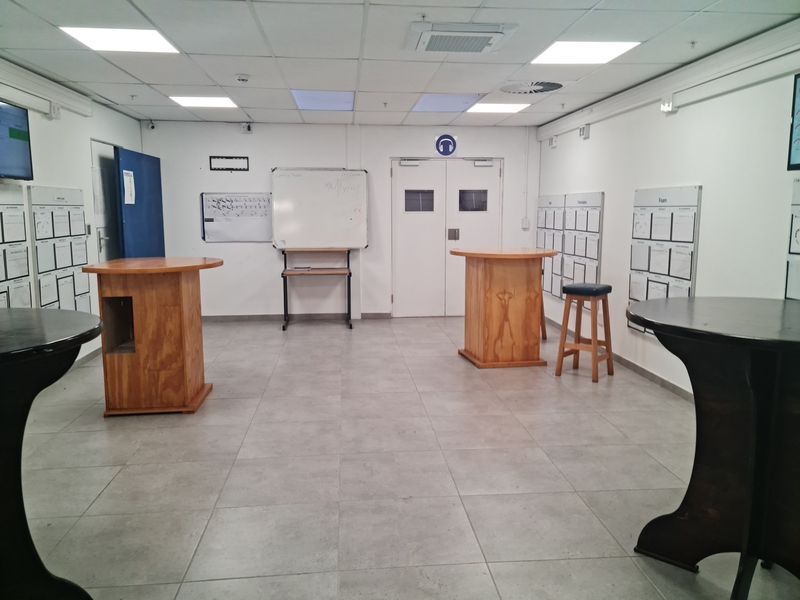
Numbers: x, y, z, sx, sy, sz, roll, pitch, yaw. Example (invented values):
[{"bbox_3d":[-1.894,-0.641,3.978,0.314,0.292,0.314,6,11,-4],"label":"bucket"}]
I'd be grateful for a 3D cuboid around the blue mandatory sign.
[{"bbox_3d":[0.591,-1.960,7.926,0.275,0.275,0.010,-1,8,-5],"label":"blue mandatory sign"}]

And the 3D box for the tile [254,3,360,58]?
[{"bbox_3d":[-0.527,-1.636,3.807,0.605,0.020,1.195,-1,8,-5],"label":"tile"}]

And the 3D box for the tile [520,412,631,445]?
[{"bbox_3d":[1.121,0.854,4.111,0.600,0.012,0.600,-1,8,-5],"label":"tile"}]

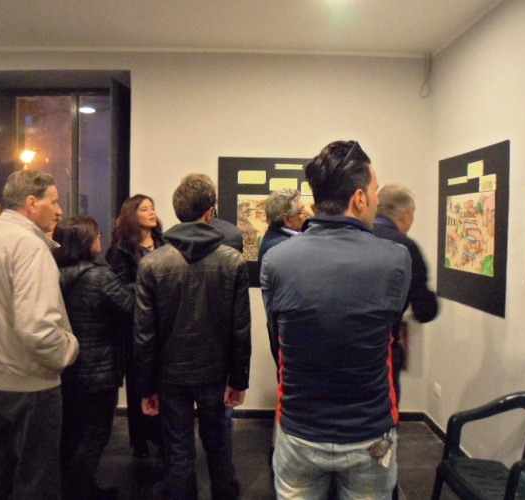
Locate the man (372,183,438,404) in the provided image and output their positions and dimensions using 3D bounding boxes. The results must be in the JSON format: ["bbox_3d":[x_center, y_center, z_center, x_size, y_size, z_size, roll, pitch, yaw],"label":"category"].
[{"bbox_3d":[0.596,0.534,2.460,0.530,1.703,0.400,3,3,37],"label":"man"}]

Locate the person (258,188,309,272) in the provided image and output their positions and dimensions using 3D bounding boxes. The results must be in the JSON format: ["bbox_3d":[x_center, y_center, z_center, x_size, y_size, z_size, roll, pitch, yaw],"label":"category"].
[{"bbox_3d":[0.162,0.527,2.619,0.320,1.689,0.460,-1,3,-34],"label":"person"}]

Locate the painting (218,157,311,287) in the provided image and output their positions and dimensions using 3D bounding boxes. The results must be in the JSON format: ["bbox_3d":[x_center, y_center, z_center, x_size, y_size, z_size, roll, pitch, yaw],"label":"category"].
[{"bbox_3d":[0.136,-0.203,3.805,0.940,0.987,0.025,1,3,-1],"label":"painting"}]

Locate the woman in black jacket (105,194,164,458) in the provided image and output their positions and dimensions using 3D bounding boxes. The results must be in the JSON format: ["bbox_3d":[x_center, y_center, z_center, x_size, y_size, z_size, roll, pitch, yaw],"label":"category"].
[{"bbox_3d":[-0.816,0.484,3.259,0.440,1.684,0.310,-1,3,-34],"label":"woman in black jacket"}]

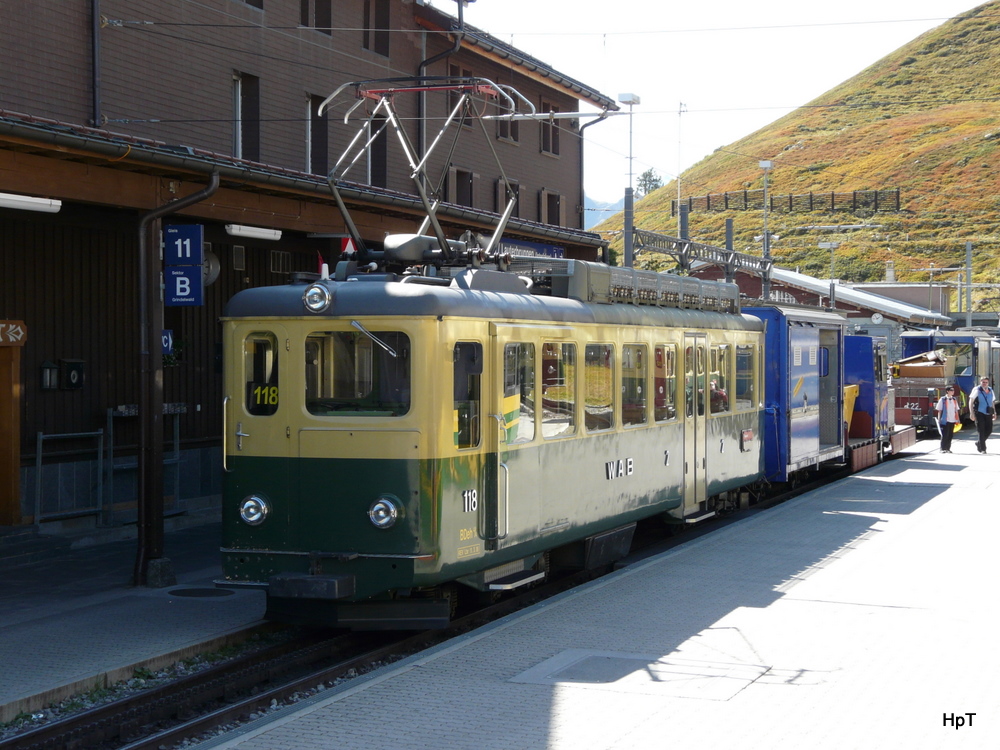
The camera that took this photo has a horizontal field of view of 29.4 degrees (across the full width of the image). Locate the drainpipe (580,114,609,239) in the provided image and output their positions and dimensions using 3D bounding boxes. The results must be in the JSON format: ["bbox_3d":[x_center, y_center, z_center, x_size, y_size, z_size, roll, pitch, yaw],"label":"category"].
[{"bbox_3d":[2.489,-5.342,51.144,0.700,3.345,0.130,0,1,19],"label":"drainpipe"}]

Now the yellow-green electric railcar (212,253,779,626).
[{"bbox_3d":[0.840,0.541,23.202,2.180,3.400,14.400,0,1,19],"label":"yellow-green electric railcar"}]

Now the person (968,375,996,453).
[{"bbox_3d":[11.142,0.939,44.000,0.620,1.770,0.500,0,1,-3],"label":"person"}]

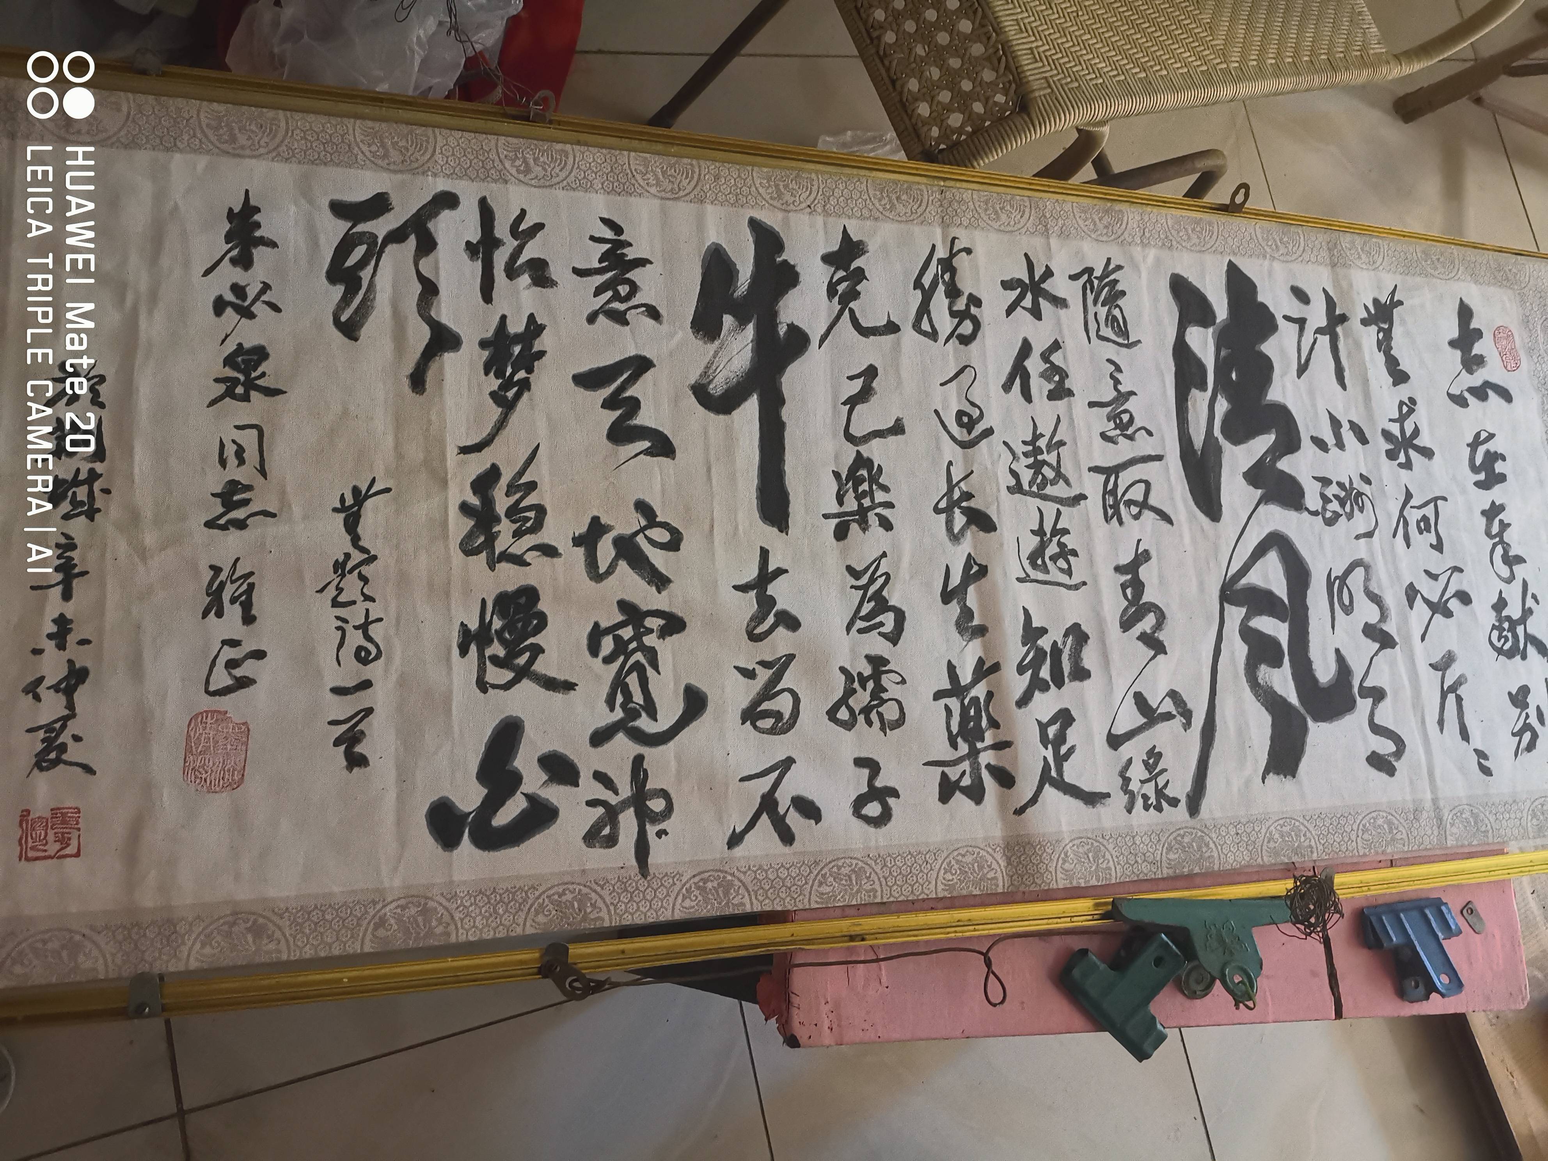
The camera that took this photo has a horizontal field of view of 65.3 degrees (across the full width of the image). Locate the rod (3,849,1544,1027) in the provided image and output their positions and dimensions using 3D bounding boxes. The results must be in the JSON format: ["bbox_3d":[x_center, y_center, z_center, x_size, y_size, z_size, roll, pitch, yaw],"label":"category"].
[{"bbox_3d":[0.123,0.204,0.726,1.126,0.017,0.016,0,78,-20],"label":"rod"}]

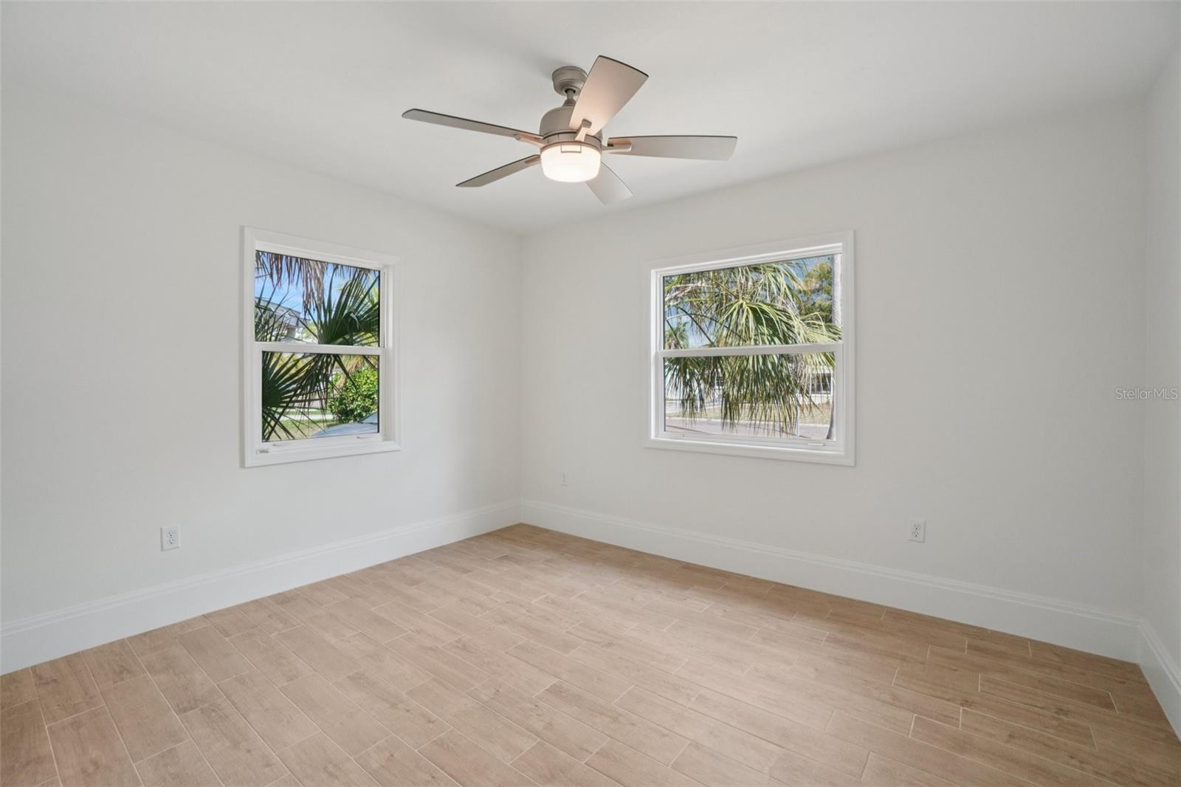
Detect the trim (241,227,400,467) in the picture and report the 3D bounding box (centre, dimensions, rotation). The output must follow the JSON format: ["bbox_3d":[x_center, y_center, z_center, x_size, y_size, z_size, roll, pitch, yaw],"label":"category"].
[{"bbox_3d":[-1.612,-0.258,3.035,0.110,1.300,0.900,1,1,39],"label":"trim"}]

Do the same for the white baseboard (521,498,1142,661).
[{"bbox_3d":[0.882,1.038,3.165,3.640,0.203,0.022,1,1,36],"label":"white baseboard"}]

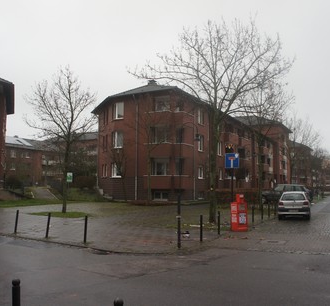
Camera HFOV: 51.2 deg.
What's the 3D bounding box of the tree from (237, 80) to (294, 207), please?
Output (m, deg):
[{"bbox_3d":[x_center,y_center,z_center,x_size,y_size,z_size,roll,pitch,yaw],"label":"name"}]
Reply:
[{"bbox_3d":[7.680,-0.739,26.978,4.500,10.117,4.500,0,-5,0],"label":"tree"}]

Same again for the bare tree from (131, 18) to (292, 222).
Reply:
[{"bbox_3d":[2.269,-1.753,17.074,7.000,10.241,7.000,0,-5,0],"label":"bare tree"}]

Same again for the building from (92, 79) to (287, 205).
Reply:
[{"bbox_3d":[7.577,-0.194,53.090,13.000,13.500,46.500,-3,-6,28],"label":"building"}]

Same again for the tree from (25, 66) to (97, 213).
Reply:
[{"bbox_3d":[-6.287,-0.933,21.673,4.000,9.273,4.000,0,-5,0],"label":"tree"}]

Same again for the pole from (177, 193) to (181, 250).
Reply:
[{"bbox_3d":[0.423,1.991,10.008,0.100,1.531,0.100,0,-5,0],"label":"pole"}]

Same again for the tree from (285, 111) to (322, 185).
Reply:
[{"bbox_3d":[15.814,0.270,40.505,4.600,10.700,4.600,0,-5,0],"label":"tree"}]

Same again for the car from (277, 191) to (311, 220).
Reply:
[{"bbox_3d":[7.770,3.046,20.296,1.640,1.500,3.700,-3,-6,28],"label":"car"}]

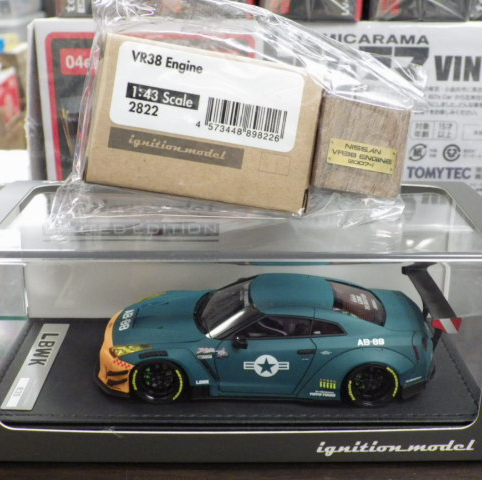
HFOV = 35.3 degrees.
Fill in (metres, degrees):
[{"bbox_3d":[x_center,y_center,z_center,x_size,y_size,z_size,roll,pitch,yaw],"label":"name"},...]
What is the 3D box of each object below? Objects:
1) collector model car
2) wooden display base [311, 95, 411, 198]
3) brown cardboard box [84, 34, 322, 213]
[{"bbox_3d":[0.009,0.027,0.244,0.111,0.032,0.046,0,19,1],"label":"collector model car"},{"bbox_3d":[0.037,-0.030,0.249,0.030,0.028,0.014,8,2,-12],"label":"wooden display base"},{"bbox_3d":[-0.013,-0.035,0.244,0.066,0.043,0.036,8,2,-12],"label":"brown cardboard box"}]

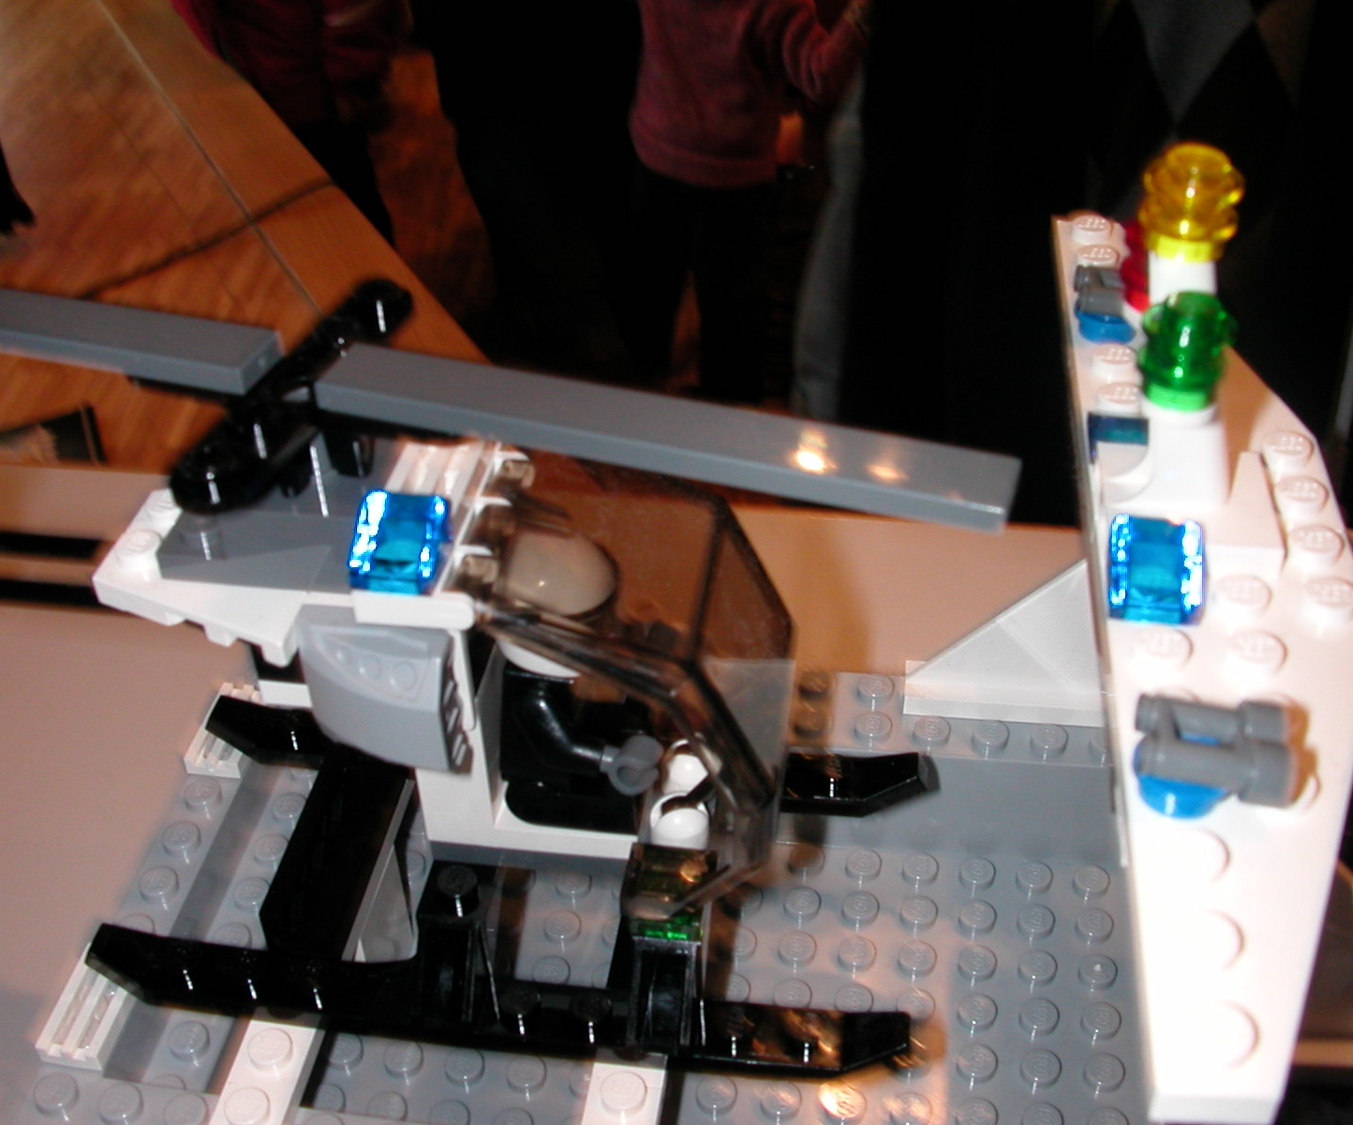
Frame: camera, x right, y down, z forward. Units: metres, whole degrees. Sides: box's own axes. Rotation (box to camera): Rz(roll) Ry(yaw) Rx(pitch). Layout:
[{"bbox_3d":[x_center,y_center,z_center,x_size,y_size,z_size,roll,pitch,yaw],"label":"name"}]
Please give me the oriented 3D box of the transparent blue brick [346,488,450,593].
[{"bbox_3d":[-0.026,-0.001,0.152,0.008,0.006,0.008,4,38,7],"label":"transparent blue brick"}]

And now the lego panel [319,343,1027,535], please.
[{"bbox_3d":[-0.002,-0.012,0.144,0.064,0.003,0.008,11,39,14],"label":"lego panel"}]

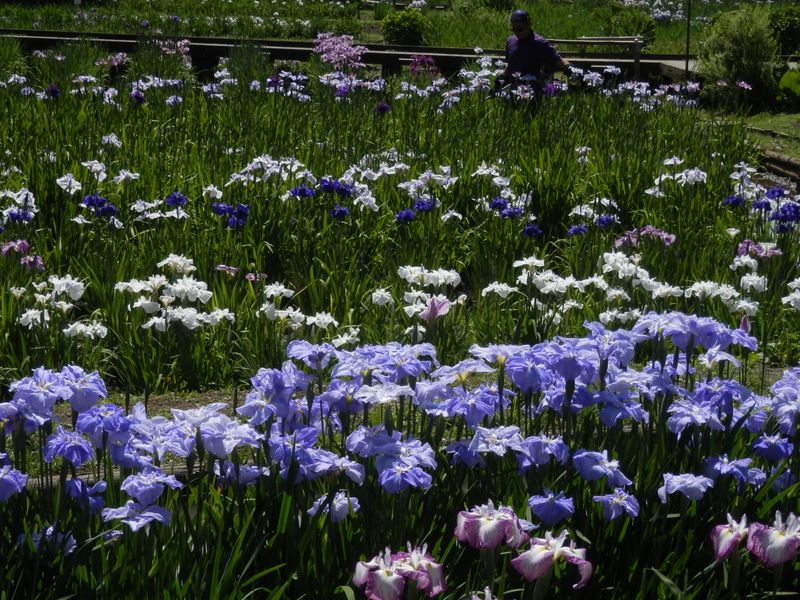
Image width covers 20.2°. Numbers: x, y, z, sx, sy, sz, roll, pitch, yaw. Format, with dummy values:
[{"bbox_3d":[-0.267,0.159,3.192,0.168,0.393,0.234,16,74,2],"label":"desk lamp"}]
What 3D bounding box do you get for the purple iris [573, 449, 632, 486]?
[{"bbox_3d":[0.479,0.396,5.300,0.142,0.074,0.131,0,10,0],"label":"purple iris"}]

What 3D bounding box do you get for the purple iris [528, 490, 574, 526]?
[{"bbox_3d":[0.348,0.479,5.150,0.106,0.070,0.110,0,10,0],"label":"purple iris"}]

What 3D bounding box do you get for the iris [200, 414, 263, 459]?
[{"bbox_3d":[-0.428,0.347,5.700,0.158,0.096,0.140,0,10,0],"label":"iris"}]

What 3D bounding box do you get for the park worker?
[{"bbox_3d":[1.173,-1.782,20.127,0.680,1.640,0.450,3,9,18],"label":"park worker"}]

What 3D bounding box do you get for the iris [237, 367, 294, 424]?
[{"bbox_3d":[-0.354,0.251,5.900,0.153,0.137,0.140,0,10,0],"label":"iris"}]

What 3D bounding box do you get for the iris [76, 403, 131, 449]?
[{"bbox_3d":[-0.847,0.358,6.400,0.154,0.115,0.146,0,9,0],"label":"iris"}]

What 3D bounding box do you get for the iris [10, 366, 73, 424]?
[{"bbox_3d":[-1.040,0.277,6.500,0.180,0.148,0.153,0,9,0],"label":"iris"}]

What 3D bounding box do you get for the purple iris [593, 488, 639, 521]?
[{"bbox_3d":[0.538,0.511,5.600,0.115,0.070,0.109,0,9,0],"label":"purple iris"}]

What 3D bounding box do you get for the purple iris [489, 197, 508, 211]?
[{"bbox_3d":[0.492,-0.482,11.200,0.100,0.057,0.110,0,10,0],"label":"purple iris"}]

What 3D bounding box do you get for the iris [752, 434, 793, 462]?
[{"bbox_3d":[1.016,0.401,6.100,0.114,0.068,0.109,0,9,0],"label":"iris"}]

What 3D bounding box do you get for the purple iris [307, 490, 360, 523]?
[{"bbox_3d":[-0.169,0.525,5.700,0.137,0.070,0.130,0,9,0],"label":"purple iris"}]

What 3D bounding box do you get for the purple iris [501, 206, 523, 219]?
[{"bbox_3d":[0.597,-0.468,12.000,0.118,0.057,0.112,0,9,0],"label":"purple iris"}]

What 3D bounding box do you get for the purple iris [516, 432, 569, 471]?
[{"bbox_3d":[0.350,0.372,5.500,0.128,0.080,0.117,0,10,0],"label":"purple iris"}]

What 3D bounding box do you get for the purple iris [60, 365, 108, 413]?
[{"bbox_3d":[-0.932,0.261,6.600,0.147,0.125,0.140,0,9,0],"label":"purple iris"}]

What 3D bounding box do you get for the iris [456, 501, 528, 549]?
[{"bbox_3d":[0.194,0.478,4.750,0.157,0.090,0.140,0,10,0],"label":"iris"}]

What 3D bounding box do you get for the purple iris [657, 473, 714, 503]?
[{"bbox_3d":[0.726,0.477,5.700,0.147,0.064,0.140,0,9,0],"label":"purple iris"}]

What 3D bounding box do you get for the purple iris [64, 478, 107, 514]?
[{"bbox_3d":[-0.772,0.482,5.500,0.103,0.076,0.110,0,10,0],"label":"purple iris"}]

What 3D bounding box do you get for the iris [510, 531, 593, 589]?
[{"bbox_3d":[0.331,0.567,4.900,0.179,0.112,0.152,0,9,0],"label":"iris"}]

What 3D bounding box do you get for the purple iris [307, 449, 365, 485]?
[{"bbox_3d":[-0.161,0.416,5.600,0.145,0.074,0.133,0,10,0],"label":"purple iris"}]

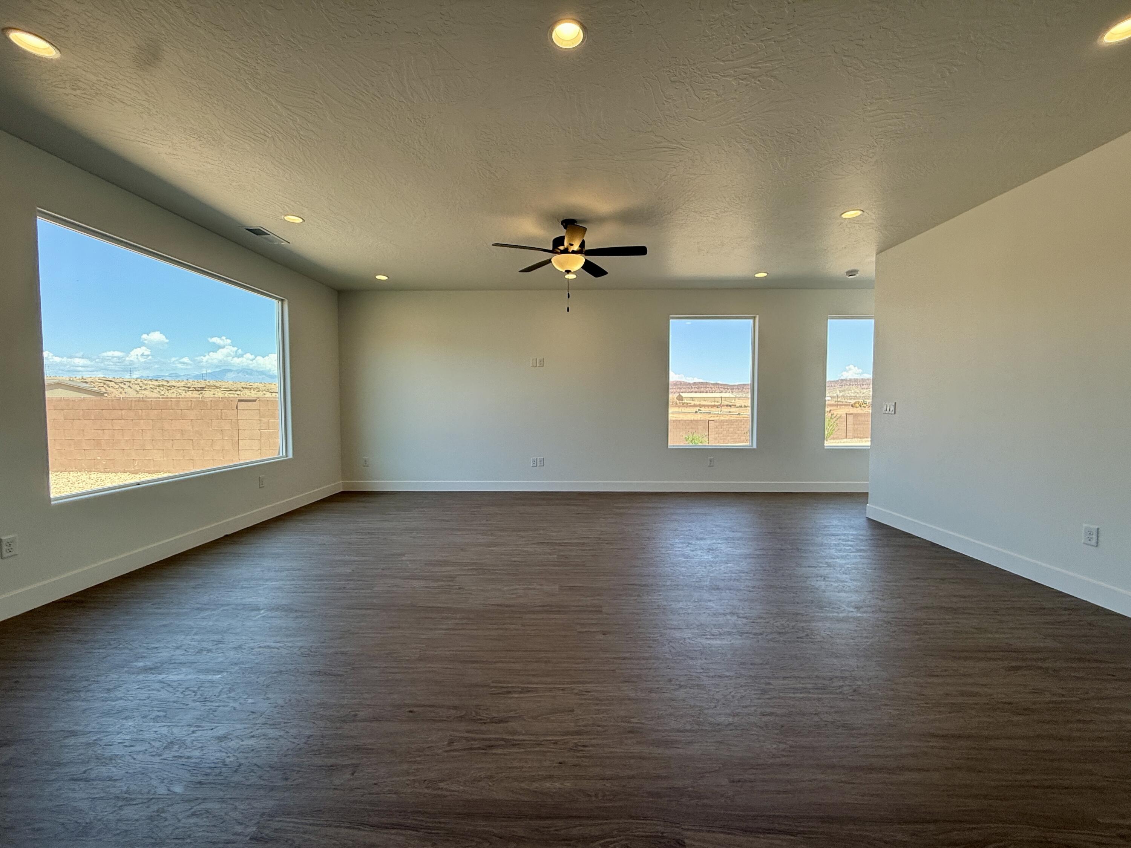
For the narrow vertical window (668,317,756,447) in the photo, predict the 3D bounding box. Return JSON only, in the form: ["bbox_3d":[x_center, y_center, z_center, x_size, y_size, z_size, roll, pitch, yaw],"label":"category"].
[{"bbox_3d":[2.005,-0.562,6.280,1.190,1.785,0.110,0,3,1],"label":"narrow vertical window"}]

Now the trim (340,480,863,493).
[{"bbox_3d":[0.753,0.862,6.278,7.704,0.145,0.020,0,3,1],"label":"trim"}]

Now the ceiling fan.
[{"bbox_3d":[0.030,-1.485,3.859,1.290,0.450,1.290,0,3,1],"label":"ceiling fan"}]

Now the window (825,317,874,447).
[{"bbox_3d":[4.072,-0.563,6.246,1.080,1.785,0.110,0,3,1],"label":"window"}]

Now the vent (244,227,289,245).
[{"bbox_3d":[-2.738,-1.709,4.170,0.205,0.030,0.410,0,3,1],"label":"vent"}]

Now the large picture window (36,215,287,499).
[{"bbox_3d":[-3.213,-0.454,3.980,0.110,1.780,2.410,0,3,1],"label":"large picture window"}]

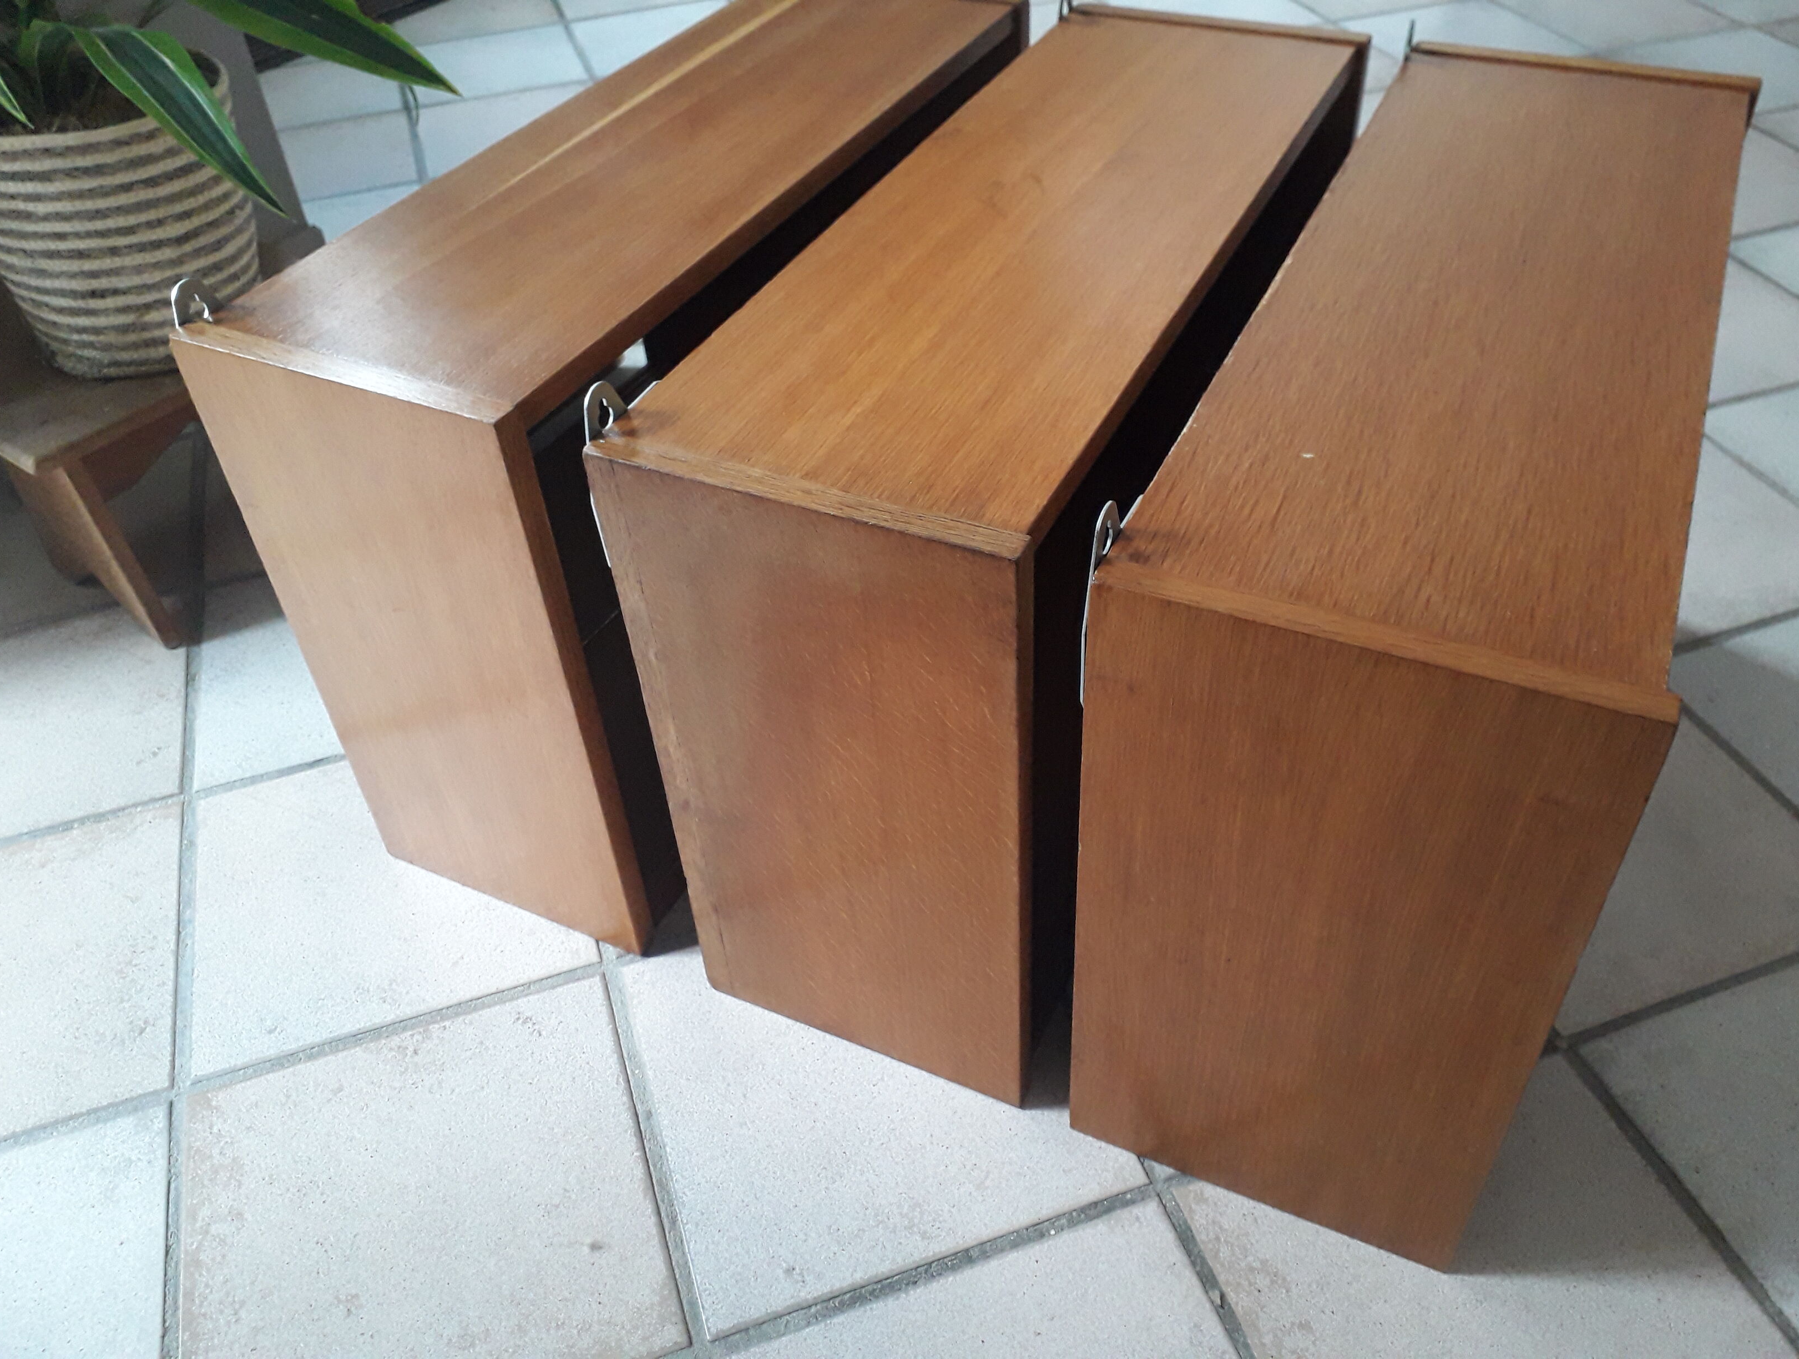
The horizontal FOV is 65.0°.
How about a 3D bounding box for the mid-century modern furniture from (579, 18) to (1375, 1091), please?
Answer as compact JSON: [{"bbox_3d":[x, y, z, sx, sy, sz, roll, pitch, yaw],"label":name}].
[{"bbox_3d":[0.117,-0.144,1.126,0.257,0.496,0.748,16,46,20],"label":"mid-century modern furniture"}]

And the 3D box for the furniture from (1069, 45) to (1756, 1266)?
[{"bbox_3d":[0.377,-0.066,1.025,0.251,0.497,0.744,17,47,20],"label":"furniture"}]

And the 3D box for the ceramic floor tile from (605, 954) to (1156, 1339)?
[{"bbox_3d":[-0.027,0.288,1.044,0.312,0.010,0.307,-15,44,-12],"label":"ceramic floor tile"}]

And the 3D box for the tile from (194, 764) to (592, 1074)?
[{"bbox_3d":[-0.435,0.167,1.200,0.312,0.010,0.307,-15,44,-12],"label":"tile"}]

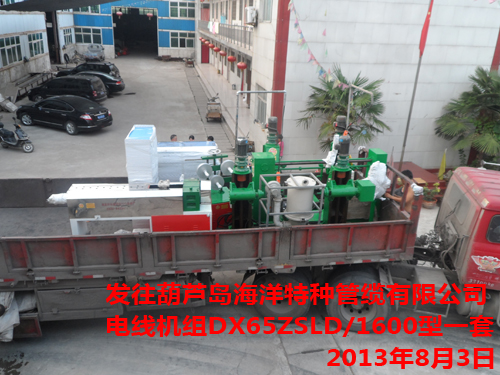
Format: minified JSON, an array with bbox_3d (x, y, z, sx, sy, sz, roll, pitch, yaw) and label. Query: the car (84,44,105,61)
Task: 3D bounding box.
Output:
[{"bbox_3d":[-19.045,-16.457,49.760,1.600,1.570,3.700,2,22,-1],"label":"car"}]

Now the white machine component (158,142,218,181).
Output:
[{"bbox_3d":[-1.159,-0.155,7.403,1.069,1.286,0.465,-1,22,-9],"label":"white machine component"}]

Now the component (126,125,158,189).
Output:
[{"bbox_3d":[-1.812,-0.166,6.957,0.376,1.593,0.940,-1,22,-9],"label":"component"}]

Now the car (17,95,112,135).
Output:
[{"bbox_3d":[-8.554,-3.449,18.439,4.850,1.480,1.800,13,24,24],"label":"car"}]

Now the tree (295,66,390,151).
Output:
[{"bbox_3d":[2.728,-1.665,11.978,2.869,3.760,2.177,-1,22,-9],"label":"tree"}]

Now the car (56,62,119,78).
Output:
[{"bbox_3d":[-12.065,-8.446,30.230,4.650,1.730,1.830,5,22,7],"label":"car"}]

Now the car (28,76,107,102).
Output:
[{"bbox_3d":[-10.701,-5.685,23.610,4.790,1.630,1.810,6,22,10],"label":"car"}]

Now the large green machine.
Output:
[{"bbox_3d":[0.662,-0.174,6.980,3.137,1.761,1.732,-1,22,-9],"label":"large green machine"}]

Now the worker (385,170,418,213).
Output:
[{"bbox_3d":[2.719,0.462,7.316,0.544,1.603,0.465,-1,22,-9],"label":"worker"}]

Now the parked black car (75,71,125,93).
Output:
[{"bbox_3d":[-10.802,-6.888,26.829,4.780,1.460,1.810,2,22,-1],"label":"parked black car"}]

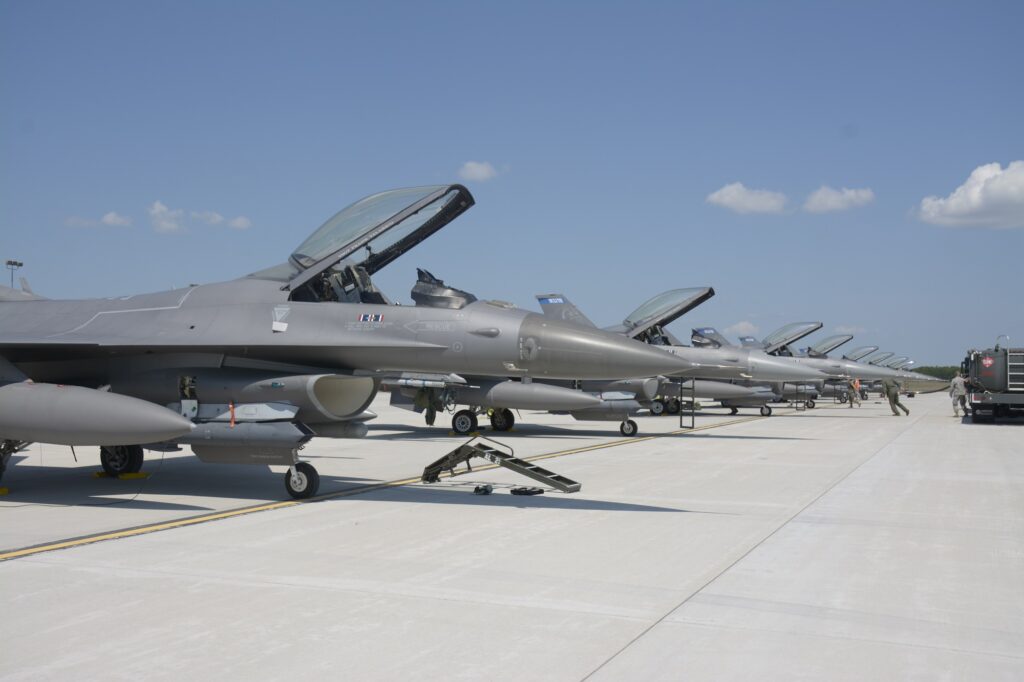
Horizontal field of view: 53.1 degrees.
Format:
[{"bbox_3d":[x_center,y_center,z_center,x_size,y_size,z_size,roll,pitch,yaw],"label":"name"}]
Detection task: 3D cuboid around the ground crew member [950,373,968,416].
[{"bbox_3d":[17.650,2.112,40.400,0.700,1.780,0.480,-1,-2,20],"label":"ground crew member"}]

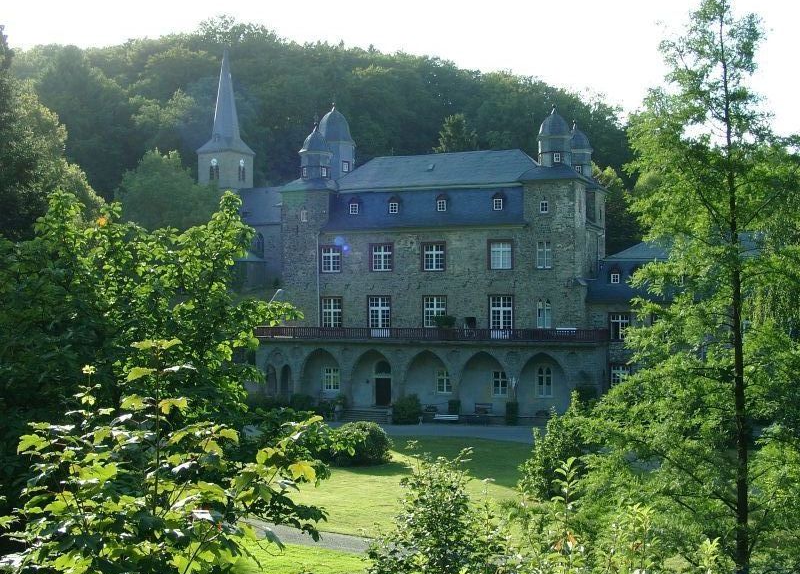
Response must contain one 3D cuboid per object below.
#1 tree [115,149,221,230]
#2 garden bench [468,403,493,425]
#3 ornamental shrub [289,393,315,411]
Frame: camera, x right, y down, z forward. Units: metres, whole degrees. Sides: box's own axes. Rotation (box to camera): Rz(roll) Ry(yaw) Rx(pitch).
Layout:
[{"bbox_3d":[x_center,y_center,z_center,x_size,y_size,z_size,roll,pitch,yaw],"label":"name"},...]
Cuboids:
[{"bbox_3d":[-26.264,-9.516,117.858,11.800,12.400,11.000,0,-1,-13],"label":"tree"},{"bbox_3d":[5.643,8.690,72.011,1.600,1.000,0.650,-1,-1,23],"label":"garden bench"},{"bbox_3d":[-7.205,8.558,76.073,1.850,1.600,1.500,-1,-1,23],"label":"ornamental shrub"}]

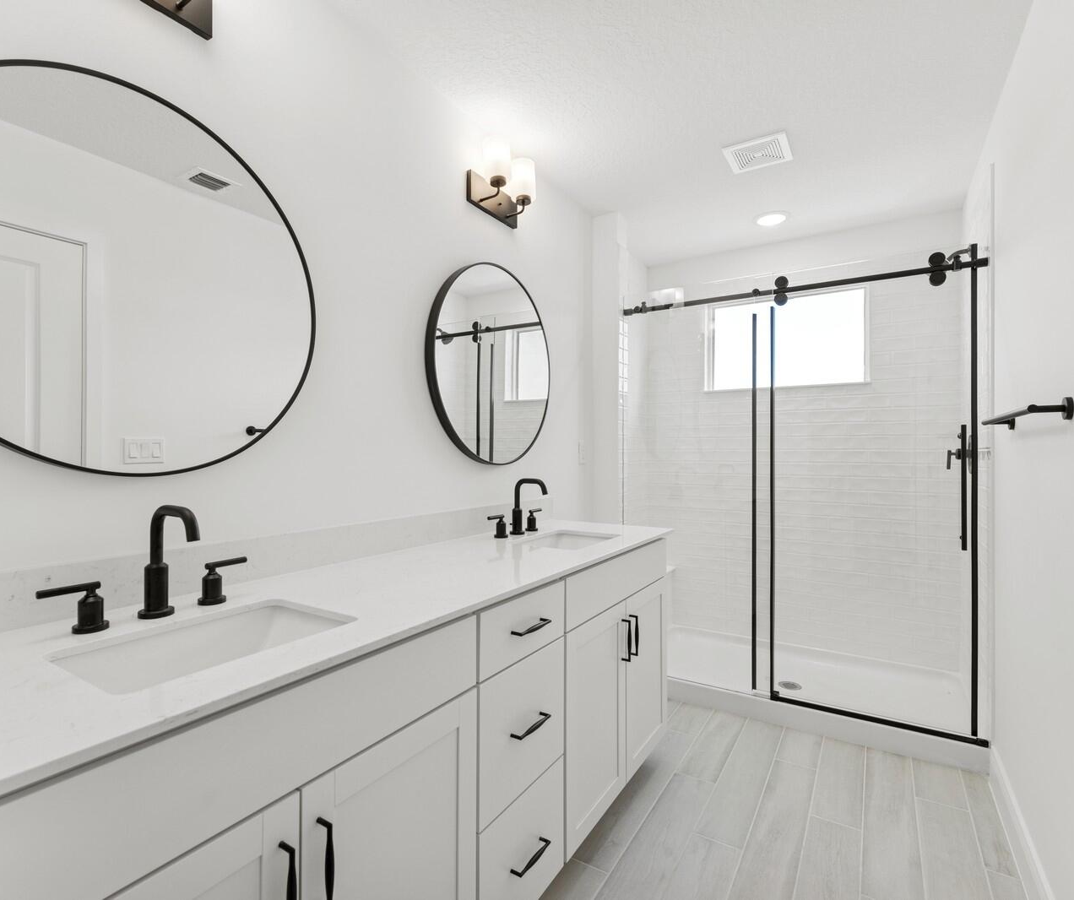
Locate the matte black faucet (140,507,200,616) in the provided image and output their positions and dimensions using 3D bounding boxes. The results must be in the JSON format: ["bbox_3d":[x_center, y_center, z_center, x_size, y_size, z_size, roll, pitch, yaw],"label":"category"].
[{"bbox_3d":[-0.670,0.211,0.966,0.191,0.207,0.057,0,-1,33],"label":"matte black faucet"}]

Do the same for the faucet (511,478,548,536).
[{"bbox_3d":[-0.030,0.217,2.018,0.166,0.213,0.057,0,0,33],"label":"faucet"}]

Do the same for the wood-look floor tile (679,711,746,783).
[{"bbox_3d":[0.755,1.246,2.226,0.152,0.010,0.576,0,-1,33],"label":"wood-look floor tile"}]

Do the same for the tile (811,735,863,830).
[{"bbox_3d":[1.151,1.244,1.986,0.152,0.010,0.576,0,-1,33],"label":"tile"}]

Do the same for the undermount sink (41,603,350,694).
[{"bbox_3d":[-0.548,0.404,0.905,0.295,0.165,0.410,0,0,33],"label":"undermount sink"}]

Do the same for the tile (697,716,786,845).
[{"bbox_3d":[0.806,1.239,2.014,0.152,0.010,0.880,0,0,33],"label":"tile"}]

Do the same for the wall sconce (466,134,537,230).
[{"bbox_3d":[-0.117,-1.042,2.049,0.151,0.229,0.306,0,-1,33],"label":"wall sconce"}]

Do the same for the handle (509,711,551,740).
[{"bbox_3d":[-0.012,0.656,1.250,0.032,0.013,0.133,0,-1,33],"label":"handle"}]

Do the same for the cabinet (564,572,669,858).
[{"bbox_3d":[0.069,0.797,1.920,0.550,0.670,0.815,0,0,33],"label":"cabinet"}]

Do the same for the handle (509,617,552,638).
[{"bbox_3d":[-0.009,0.428,1.268,0.033,0.013,0.136,0,0,33],"label":"handle"}]

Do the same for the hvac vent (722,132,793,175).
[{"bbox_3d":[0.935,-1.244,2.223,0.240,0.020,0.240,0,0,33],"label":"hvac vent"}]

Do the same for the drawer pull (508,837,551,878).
[{"bbox_3d":[-0.011,0.965,1.248,0.032,0.013,0.133,0,-1,33],"label":"drawer pull"}]

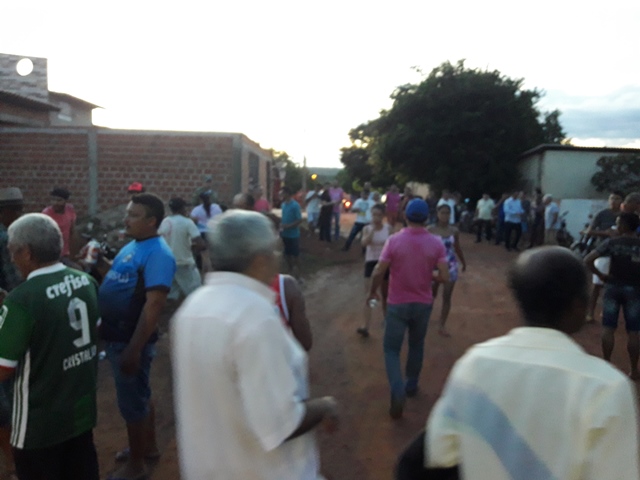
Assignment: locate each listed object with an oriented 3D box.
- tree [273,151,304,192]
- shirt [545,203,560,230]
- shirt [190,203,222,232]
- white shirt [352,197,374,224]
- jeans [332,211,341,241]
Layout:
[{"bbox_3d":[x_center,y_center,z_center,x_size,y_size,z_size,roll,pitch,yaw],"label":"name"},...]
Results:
[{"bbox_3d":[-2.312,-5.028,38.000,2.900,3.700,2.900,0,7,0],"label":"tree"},{"bbox_3d":[5.614,-0.567,12.500,0.300,0.680,0.460,-2,7,-17],"label":"shirt"},{"bbox_3d":[-1.754,-0.348,8.000,0.480,0.500,0.270,2,8,12],"label":"shirt"},{"bbox_3d":[1.092,-0.716,13.000,0.540,0.660,0.320,1,7,6],"label":"white shirt"},{"bbox_3d":[0.465,-0.409,14.600,0.320,0.900,0.260,0,7,0],"label":"jeans"}]

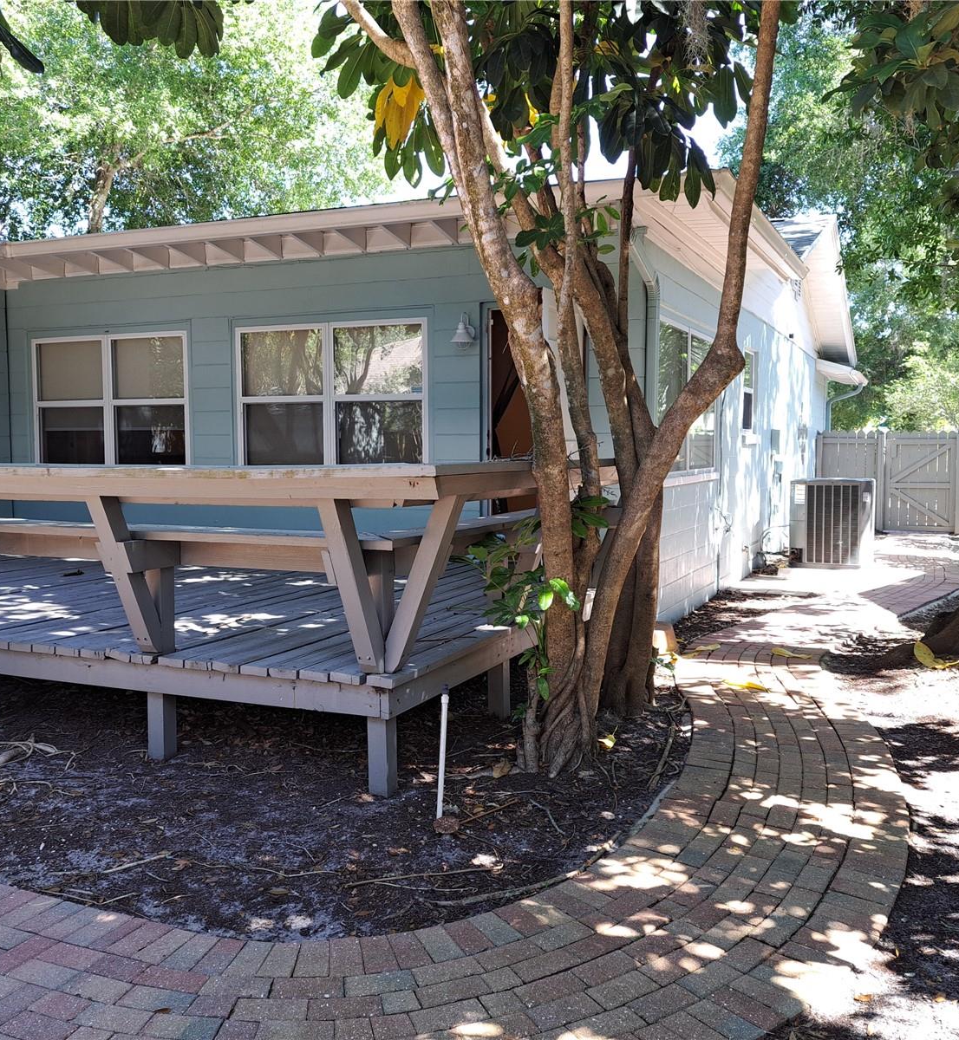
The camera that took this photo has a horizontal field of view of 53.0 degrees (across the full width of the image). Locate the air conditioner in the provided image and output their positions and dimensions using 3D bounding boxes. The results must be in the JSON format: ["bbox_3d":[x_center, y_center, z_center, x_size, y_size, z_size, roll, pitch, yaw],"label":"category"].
[{"bbox_3d":[4.309,0.043,11.663,0.880,1.030,0.880,2,5,26],"label":"air conditioner"}]

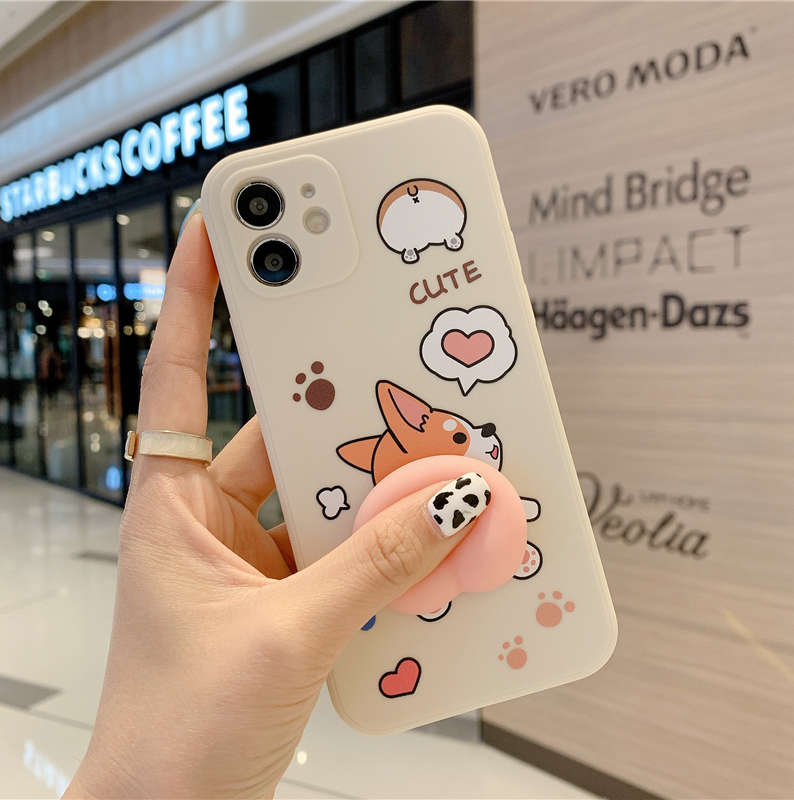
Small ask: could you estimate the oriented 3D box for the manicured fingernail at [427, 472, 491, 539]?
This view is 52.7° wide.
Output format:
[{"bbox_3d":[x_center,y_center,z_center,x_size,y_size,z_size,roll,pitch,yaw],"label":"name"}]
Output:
[{"bbox_3d":[0.015,0.025,0.187,0.015,0.011,0.004,-34,-9,-24],"label":"manicured fingernail"}]

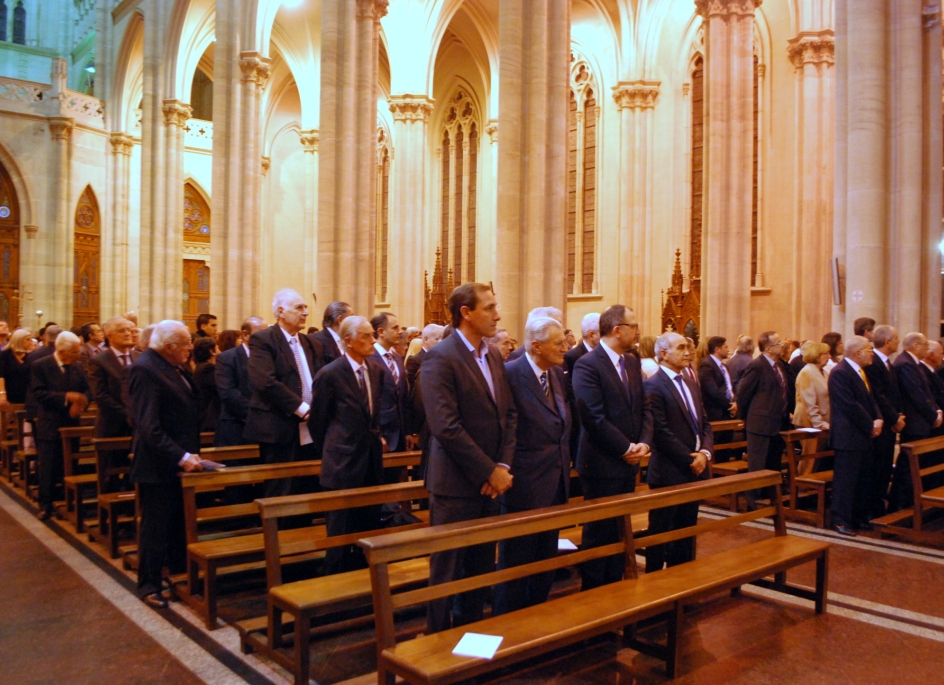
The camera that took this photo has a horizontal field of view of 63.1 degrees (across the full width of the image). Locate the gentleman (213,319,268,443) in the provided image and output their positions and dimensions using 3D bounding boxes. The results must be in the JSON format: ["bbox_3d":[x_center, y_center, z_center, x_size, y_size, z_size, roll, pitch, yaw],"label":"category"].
[{"bbox_3d":[-1.711,0.686,5.799,0.370,1.750,0.530,0,-1,44],"label":"gentleman"}]

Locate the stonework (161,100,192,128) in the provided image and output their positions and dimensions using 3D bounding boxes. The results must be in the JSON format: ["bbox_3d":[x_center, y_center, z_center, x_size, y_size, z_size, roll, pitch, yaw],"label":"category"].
[{"bbox_3d":[-13.569,-10.549,35.297,1.300,1.270,1.250,2,-1,-41],"label":"stonework"}]

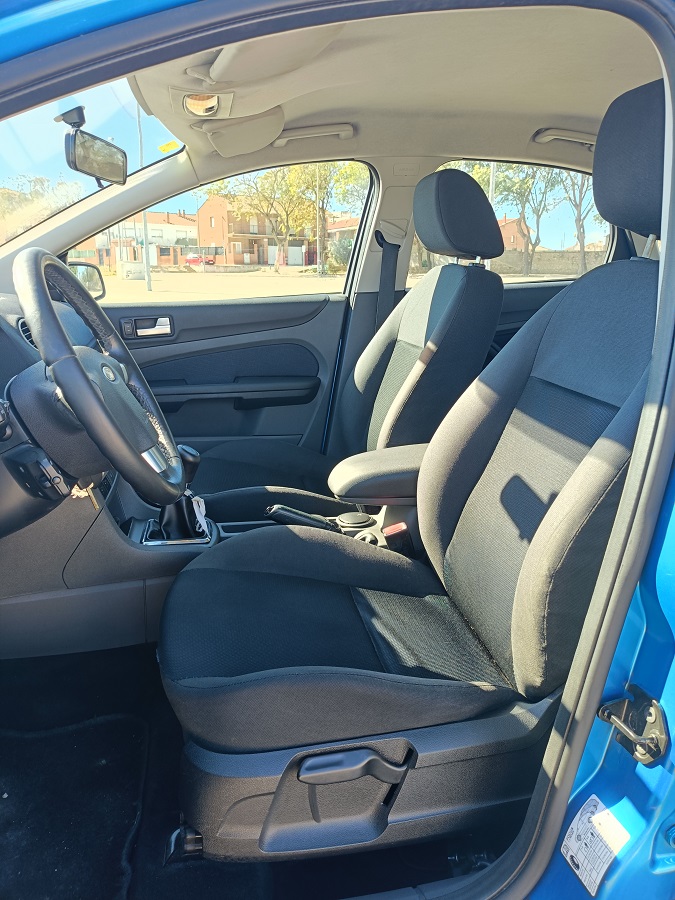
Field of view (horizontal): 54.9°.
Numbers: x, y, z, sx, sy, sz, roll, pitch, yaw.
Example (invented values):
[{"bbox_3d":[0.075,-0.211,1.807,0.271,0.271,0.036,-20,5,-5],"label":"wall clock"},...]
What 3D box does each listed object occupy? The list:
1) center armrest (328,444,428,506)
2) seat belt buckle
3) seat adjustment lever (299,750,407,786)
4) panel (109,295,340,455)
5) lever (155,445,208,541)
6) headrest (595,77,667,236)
[{"bbox_3d":[0.124,0.043,1.361,0.290,0.105,0.140,-3,17,-11],"label":"center armrest"},{"bbox_3d":[0.124,0.186,1.302,0.052,0.080,0.030,-18,19,-6],"label":"seat belt buckle"},{"bbox_3d":[0.022,0.373,0.768,0.138,0.038,0.033,-3,17,-11],"label":"seat adjustment lever"},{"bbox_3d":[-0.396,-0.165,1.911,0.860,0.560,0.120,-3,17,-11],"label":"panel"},{"bbox_3d":[-0.306,0.084,1.286,0.100,0.180,0.090,-3,17,-11],"label":"lever"},{"bbox_3d":[0.480,-0.394,0.915,0.150,0.195,0.250,-3,17,-11],"label":"headrest"}]

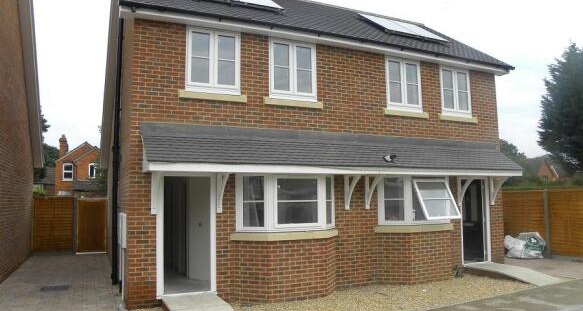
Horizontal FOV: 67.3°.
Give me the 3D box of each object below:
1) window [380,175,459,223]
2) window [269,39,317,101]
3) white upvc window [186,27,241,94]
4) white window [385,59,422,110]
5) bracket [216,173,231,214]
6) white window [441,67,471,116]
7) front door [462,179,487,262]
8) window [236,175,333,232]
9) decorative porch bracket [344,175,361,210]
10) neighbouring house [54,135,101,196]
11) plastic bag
[{"bbox_3d":[2.954,0.971,9.430,2.090,1.050,0.820,2,-5,-26],"label":"window"},{"bbox_3d":[0.039,-1.688,8.738,1.046,1.195,0.100,2,-5,-26],"label":"window"},{"bbox_3d":[-1.406,-1.738,8.024,1.029,1.195,0.100,2,-5,-26],"label":"white upvc window"},{"bbox_3d":[2.591,-1.600,10.001,1.046,1.195,0.100,2,-5,-26],"label":"white window"},{"bbox_3d":[-1.159,0.660,7.589,0.100,0.710,0.540,2,-5,-26],"label":"bracket"},{"bbox_3d":[4.036,-1.550,10.716,1.029,1.195,0.100,2,-5,-26],"label":"white window"},{"bbox_3d":[4.437,1.590,10.652,0.920,2.040,0.100,2,-5,-26],"label":"front door"},{"bbox_3d":[0.036,0.891,8.226,2.090,1.040,0.500,2,-5,-26],"label":"window"},{"bbox_3d":[1.260,0.743,8.786,0.100,0.710,0.540,2,-5,-26],"label":"decorative porch bracket"},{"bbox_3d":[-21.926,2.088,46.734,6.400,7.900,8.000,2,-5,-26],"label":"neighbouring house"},{"bbox_3d":[6.749,2.582,12.747,1.080,0.720,0.800,-2,-5,18],"label":"plastic bag"}]

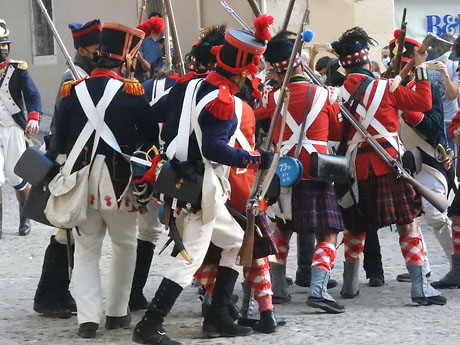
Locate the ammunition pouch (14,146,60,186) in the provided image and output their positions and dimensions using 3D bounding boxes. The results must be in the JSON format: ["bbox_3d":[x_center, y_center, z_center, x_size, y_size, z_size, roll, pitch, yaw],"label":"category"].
[{"bbox_3d":[-1.188,-0.037,12.300,0.220,0.190,0.100,27,5,19],"label":"ammunition pouch"}]

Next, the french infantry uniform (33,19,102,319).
[{"bbox_3d":[-0.990,-0.020,12.459,0.520,1.830,0.550,-4,6,-41],"label":"french infantry uniform"}]

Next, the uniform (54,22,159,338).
[{"bbox_3d":[-0.733,0.032,11.770,0.620,1.830,0.460,0,4,5],"label":"uniform"}]

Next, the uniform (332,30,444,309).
[{"bbox_3d":[1.013,-0.043,13.092,0.680,1.780,0.580,2,5,30],"label":"uniform"}]

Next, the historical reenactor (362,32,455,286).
[{"bbox_3d":[1.295,-0.106,14.003,0.580,1.770,0.620,-4,6,-41],"label":"historical reenactor"}]

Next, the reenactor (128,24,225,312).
[{"bbox_3d":[-0.383,-0.003,12.770,0.600,1.750,0.500,2,5,30],"label":"reenactor"}]

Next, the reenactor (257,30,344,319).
[{"bbox_3d":[0.460,-0.023,12.768,0.640,1.790,0.500,1,4,7],"label":"reenactor"}]

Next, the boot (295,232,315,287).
[{"bbox_3d":[0.552,0.581,14.001,0.290,0.400,0.130,-3,5,-30],"label":"boot"}]

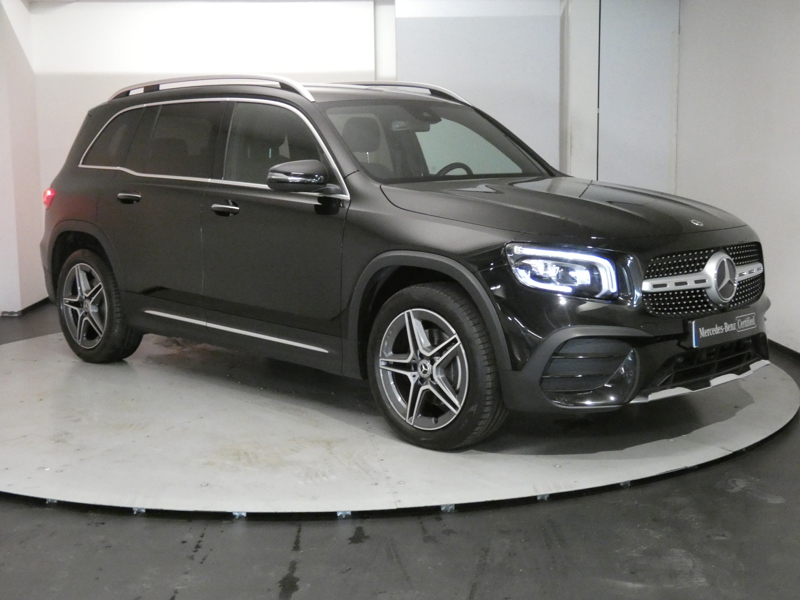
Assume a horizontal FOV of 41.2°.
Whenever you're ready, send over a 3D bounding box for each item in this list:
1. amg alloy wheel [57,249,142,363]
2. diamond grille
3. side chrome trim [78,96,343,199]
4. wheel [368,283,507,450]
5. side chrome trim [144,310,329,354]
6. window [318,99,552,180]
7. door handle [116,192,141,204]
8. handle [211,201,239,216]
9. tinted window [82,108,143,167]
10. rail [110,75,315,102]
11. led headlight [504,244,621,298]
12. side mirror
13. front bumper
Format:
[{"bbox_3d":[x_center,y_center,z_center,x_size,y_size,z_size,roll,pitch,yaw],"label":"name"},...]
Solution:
[{"bbox_3d":[-1.847,0.026,6.545,0.715,0.710,0.240,7,11,44],"label":"amg alloy wheel"},{"bbox_3d":[1.333,-0.085,4.500,0.105,0.280,1.000,7,11,44],"label":"diamond grille"},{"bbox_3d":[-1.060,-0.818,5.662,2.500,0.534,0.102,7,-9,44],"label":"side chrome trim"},{"bbox_3d":[0.168,0.281,4.573,0.715,0.710,0.240,7,9,44],"label":"wheel"},{"bbox_3d":[-0.888,0.155,5.474,1.570,0.035,0.030,9,10,44],"label":"side chrome trim"},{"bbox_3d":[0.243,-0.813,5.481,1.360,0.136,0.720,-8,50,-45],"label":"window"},{"bbox_3d":[-1.543,-0.578,6.042,0.225,0.058,0.055,7,9,44],"label":"door handle"},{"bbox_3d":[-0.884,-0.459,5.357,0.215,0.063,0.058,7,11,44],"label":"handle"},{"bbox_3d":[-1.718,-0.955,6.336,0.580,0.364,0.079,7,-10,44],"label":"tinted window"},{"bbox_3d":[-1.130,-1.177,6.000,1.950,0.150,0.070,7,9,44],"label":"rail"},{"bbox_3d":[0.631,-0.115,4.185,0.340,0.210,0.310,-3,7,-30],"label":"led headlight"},{"bbox_3d":[-0.471,-0.579,4.938,0.190,0.150,0.215,7,11,44],"label":"side mirror"},{"bbox_3d":[1.187,0.158,4.680,0.520,0.490,1.820,7,9,44],"label":"front bumper"}]

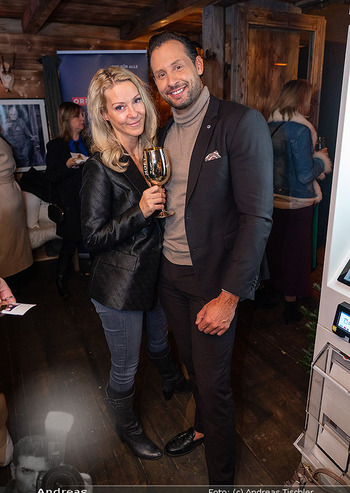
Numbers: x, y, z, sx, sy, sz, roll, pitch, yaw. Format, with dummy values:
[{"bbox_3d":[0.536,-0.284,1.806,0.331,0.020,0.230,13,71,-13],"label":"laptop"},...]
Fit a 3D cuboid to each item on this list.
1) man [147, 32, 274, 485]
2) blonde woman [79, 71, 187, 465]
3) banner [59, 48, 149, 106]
[{"bbox_3d":[0.089,0.152,1.358,0.600,1.790,0.500,4,16,19],"label":"man"},{"bbox_3d":[-0.108,0.217,1.490,0.540,1.710,0.460,-14,21,-38],"label":"blonde woman"},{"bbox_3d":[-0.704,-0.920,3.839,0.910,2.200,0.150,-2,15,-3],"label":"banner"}]

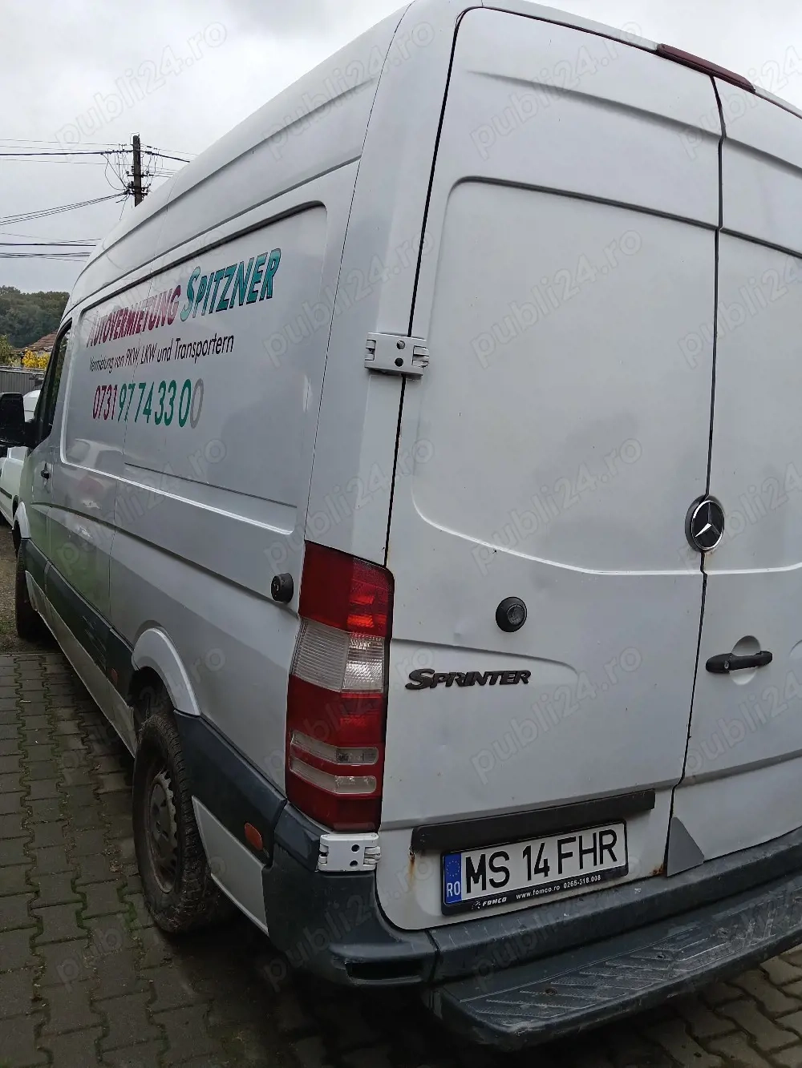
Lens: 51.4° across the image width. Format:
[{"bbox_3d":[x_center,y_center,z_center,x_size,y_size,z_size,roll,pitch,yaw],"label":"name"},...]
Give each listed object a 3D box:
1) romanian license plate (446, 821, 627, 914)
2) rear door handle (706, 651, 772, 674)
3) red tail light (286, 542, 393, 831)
[{"bbox_3d":[0.324,0.771,1.946,0.526,0.130,0.018,1,-5,-27],"label":"romanian license plate"},{"bbox_3d":[0.890,0.329,2.179,0.240,0.041,0.045,-1,8,-34],"label":"rear door handle"},{"bbox_3d":[-0.131,0.322,1.745,0.165,0.590,0.165,0,6,-31],"label":"red tail light"}]

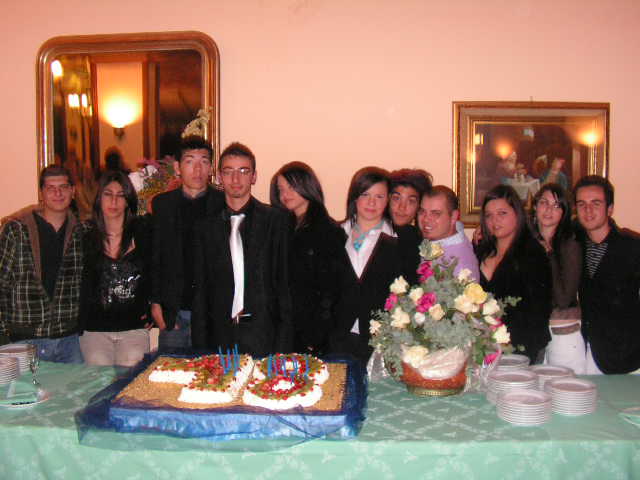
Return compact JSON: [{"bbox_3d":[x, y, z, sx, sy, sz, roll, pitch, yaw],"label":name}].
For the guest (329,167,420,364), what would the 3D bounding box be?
[{"bbox_3d":[0.251,0.502,3.163,0.450,1.677,0.320,1,3,18],"label":"guest"}]

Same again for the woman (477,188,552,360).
[{"bbox_3d":[0.909,0.544,3.185,0.420,1.596,0.320,2,4,28],"label":"woman"}]

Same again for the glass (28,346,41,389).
[{"bbox_3d":[-1.169,0.517,2.721,0.050,0.161,0.050,0,3,0],"label":"glass"}]

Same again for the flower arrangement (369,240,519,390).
[{"bbox_3d":[0.501,0.306,2.702,0.570,0.601,0.480,0,3,0],"label":"flower arrangement"}]

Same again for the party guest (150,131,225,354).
[{"bbox_3d":[-0.617,0.410,3.378,0.500,1.828,0.310,0,3,-3],"label":"party guest"}]

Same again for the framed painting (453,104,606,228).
[{"bbox_3d":[1.212,-0.433,3.832,0.878,0.711,0.060,1,3,4],"label":"framed painting"}]

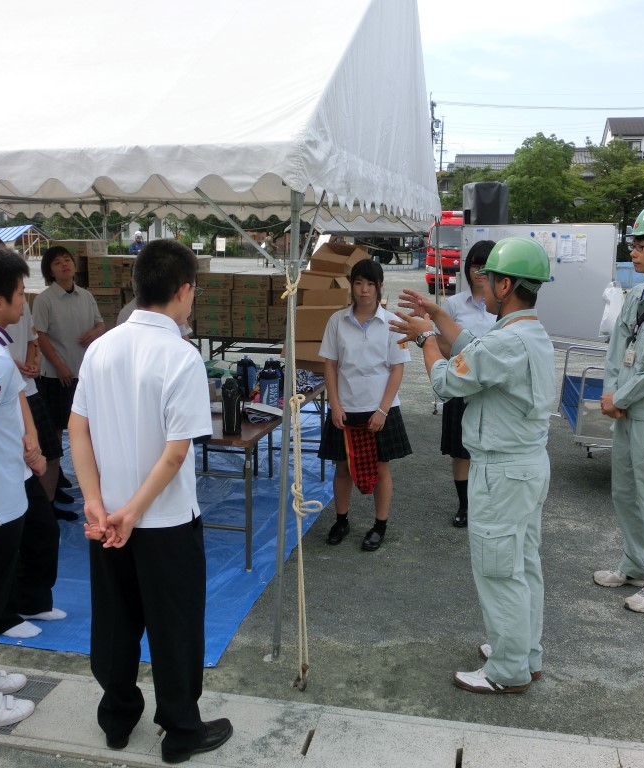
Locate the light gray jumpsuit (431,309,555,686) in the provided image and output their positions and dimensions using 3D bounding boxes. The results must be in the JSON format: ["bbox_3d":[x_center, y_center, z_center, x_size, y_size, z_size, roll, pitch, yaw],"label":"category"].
[{"bbox_3d":[0.675,0.441,3.206,0.400,1.450,0.480,6,12,28],"label":"light gray jumpsuit"}]

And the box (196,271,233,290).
[{"bbox_3d":[-1.106,-1.131,9.081,0.405,0.172,0.370,3,10,13],"label":"box"}]

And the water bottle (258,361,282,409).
[{"bbox_3d":[-0.316,0.042,5.083,0.110,0.270,0.110,0,10,-4],"label":"water bottle"}]

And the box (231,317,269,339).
[{"bbox_3d":[-0.664,-0.566,8.392,0.365,0.155,0.370,2,11,11],"label":"box"}]

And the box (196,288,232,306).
[{"bbox_3d":[-1.130,-0.967,9.116,0.405,0.172,0.370,3,10,13],"label":"box"}]

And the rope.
[{"bbox_3d":[-0.095,0.367,3.205,0.140,1.618,0.250,2,10,6],"label":"rope"}]

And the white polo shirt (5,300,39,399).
[{"bbox_3d":[-1.864,-0.195,4.924,0.480,0.630,0.280,-5,12,-30],"label":"white polo shirt"}]

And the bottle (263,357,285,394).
[{"bbox_3d":[-0.297,-0.024,5.195,0.105,0.270,0.105,0,11,0],"label":"bottle"}]

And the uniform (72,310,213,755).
[{"bbox_3d":[-0.565,0.519,2.763,0.480,1.470,0.310,7,12,31],"label":"uniform"}]

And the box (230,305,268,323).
[{"bbox_3d":[-0.731,-0.776,9.054,0.405,0.172,0.370,3,10,13],"label":"box"}]

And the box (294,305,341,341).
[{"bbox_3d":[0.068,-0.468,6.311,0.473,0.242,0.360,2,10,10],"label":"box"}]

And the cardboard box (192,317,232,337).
[{"bbox_3d":[-1.058,-0.594,8.614,0.380,0.153,0.400,2,10,10],"label":"cardboard box"}]

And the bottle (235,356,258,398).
[{"bbox_3d":[-0.483,-0.044,5.303,0.105,0.270,0.105,0,11,0],"label":"bottle"}]

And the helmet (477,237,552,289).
[{"bbox_3d":[0.704,-0.453,3.039,0.275,0.170,0.215,6,12,28],"label":"helmet"}]

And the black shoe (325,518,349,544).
[{"bbox_3d":[0.085,0.834,4.804,0.090,0.100,0.240,6,12,27],"label":"black shoe"}]

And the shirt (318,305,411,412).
[{"bbox_3d":[0.227,-0.137,4.585,0.500,0.600,0.260,2,11,12],"label":"shirt"}]

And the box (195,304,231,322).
[{"bbox_3d":[-1.060,-0.749,8.587,0.379,0.162,0.400,2,10,10],"label":"box"}]

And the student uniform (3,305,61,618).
[{"bbox_3d":[-1.317,0.375,3.572,0.330,1.360,0.430,1,10,3],"label":"student uniform"}]

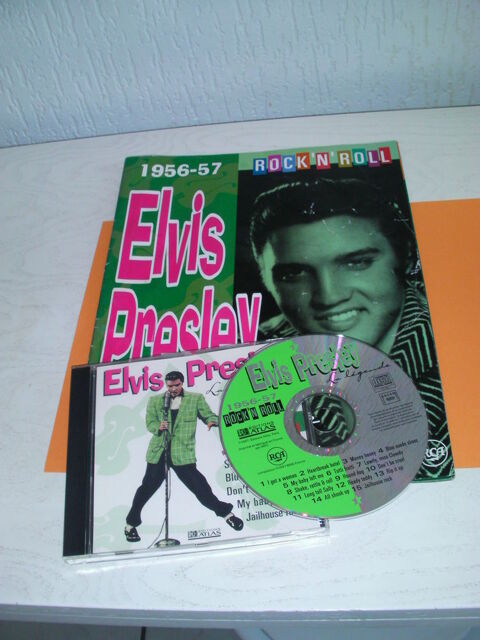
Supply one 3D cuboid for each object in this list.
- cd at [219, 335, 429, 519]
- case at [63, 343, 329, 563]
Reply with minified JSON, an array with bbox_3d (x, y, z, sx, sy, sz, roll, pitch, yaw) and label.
[{"bbox_3d":[0.049,0.057,0.408,0.120,0.002,0.120,-2,53,2],"label":"cd"},{"bbox_3d":[-0.029,0.073,0.413,0.142,0.010,0.124,-7,53,0],"label":"case"}]

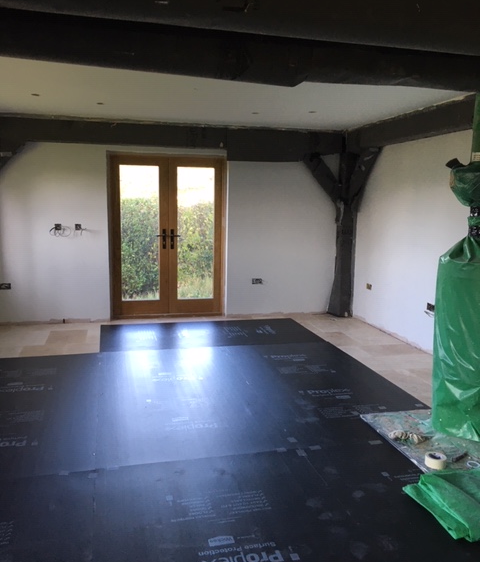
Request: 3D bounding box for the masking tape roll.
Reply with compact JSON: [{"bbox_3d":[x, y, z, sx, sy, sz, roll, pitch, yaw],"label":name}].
[{"bbox_3d":[1.153,1.059,3.153,0.118,0.053,0.118,1,8,0],"label":"masking tape roll"}]

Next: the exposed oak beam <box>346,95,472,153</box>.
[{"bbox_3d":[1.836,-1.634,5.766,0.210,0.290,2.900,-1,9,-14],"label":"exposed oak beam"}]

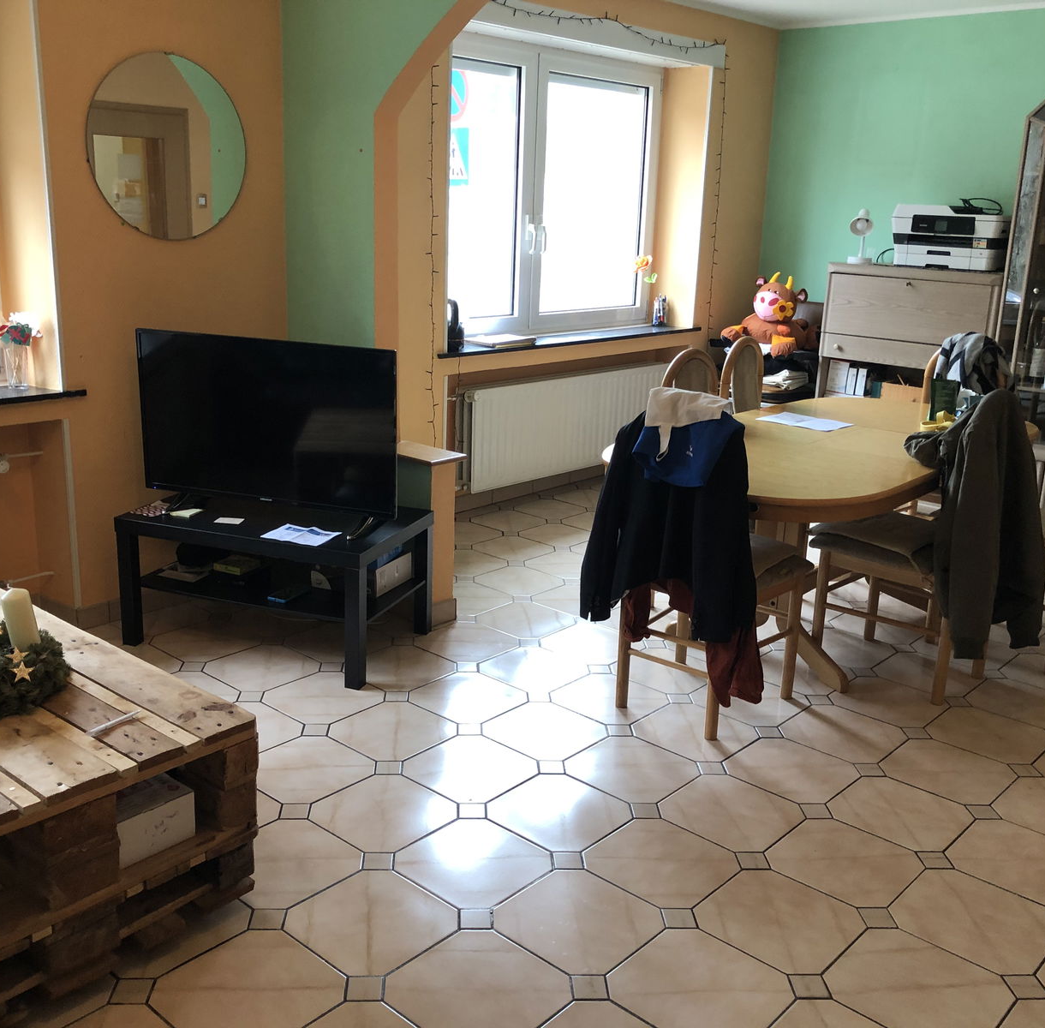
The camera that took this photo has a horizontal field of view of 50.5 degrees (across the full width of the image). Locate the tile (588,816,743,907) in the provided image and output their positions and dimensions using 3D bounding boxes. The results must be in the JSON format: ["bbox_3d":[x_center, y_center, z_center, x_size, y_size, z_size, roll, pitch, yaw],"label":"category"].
[{"bbox_3d":[0.333,0.834,2.652,0.313,0.010,0.313,15,20,39],"label":"tile"}]

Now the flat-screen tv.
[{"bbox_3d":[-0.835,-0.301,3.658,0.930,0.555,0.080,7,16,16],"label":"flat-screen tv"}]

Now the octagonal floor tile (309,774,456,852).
[{"bbox_3d":[-0.351,0.758,2.822,0.310,0.010,0.310,16,21,40],"label":"octagonal floor tile"}]

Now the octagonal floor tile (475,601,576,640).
[{"bbox_3d":[0.015,0.404,4.145,0.313,0.010,0.313,15,20,39],"label":"octagonal floor tile"}]

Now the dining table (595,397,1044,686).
[{"bbox_3d":[1.078,0.091,3.969,0.917,0.748,2.030,15,20,39],"label":"dining table"}]

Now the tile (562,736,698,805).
[{"bbox_3d":[0.305,0.711,3.072,0.315,0.010,0.315,15,20,39],"label":"tile"}]

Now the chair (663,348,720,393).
[{"bbox_3d":[0.792,-0.094,4.122,0.450,0.990,0.510,-14,22,-43],"label":"chair"}]

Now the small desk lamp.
[{"bbox_3d":[1.984,-1.623,6.501,0.140,0.325,0.160,10,17,25],"label":"small desk lamp"}]

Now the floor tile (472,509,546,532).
[{"bbox_3d":[-0.064,0.039,5.410,0.314,0.012,0.314,16,21,40],"label":"floor tile"}]

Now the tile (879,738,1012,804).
[{"bbox_3d":[1.204,0.729,3.132,0.315,0.010,0.315,15,20,39],"label":"tile"}]

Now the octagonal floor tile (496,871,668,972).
[{"bbox_3d":[0.120,0.881,2.409,0.312,0.010,0.312,15,20,39],"label":"octagonal floor tile"}]

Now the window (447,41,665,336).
[{"bbox_3d":[0.096,-1.746,6.054,0.100,1.500,2.080,16,20,40],"label":"window"}]

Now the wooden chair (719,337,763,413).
[{"bbox_3d":[1.106,-0.204,4.568,0.500,1.000,0.440,13,19,35],"label":"wooden chair"}]

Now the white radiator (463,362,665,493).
[{"bbox_3d":[0.281,-0.523,6.204,0.150,0.520,1.750,15,20,39],"label":"white radiator"}]

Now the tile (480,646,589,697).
[{"bbox_3d":[0.042,0.523,3.694,0.310,0.010,0.310,16,21,40],"label":"tile"}]

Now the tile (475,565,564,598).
[{"bbox_3d":[-0.012,0.282,4.576,0.313,0.010,0.313,15,20,39],"label":"tile"}]

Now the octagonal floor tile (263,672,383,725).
[{"bbox_3d":[-0.614,0.572,3.442,0.315,0.010,0.315,15,20,39],"label":"octagonal floor tile"}]

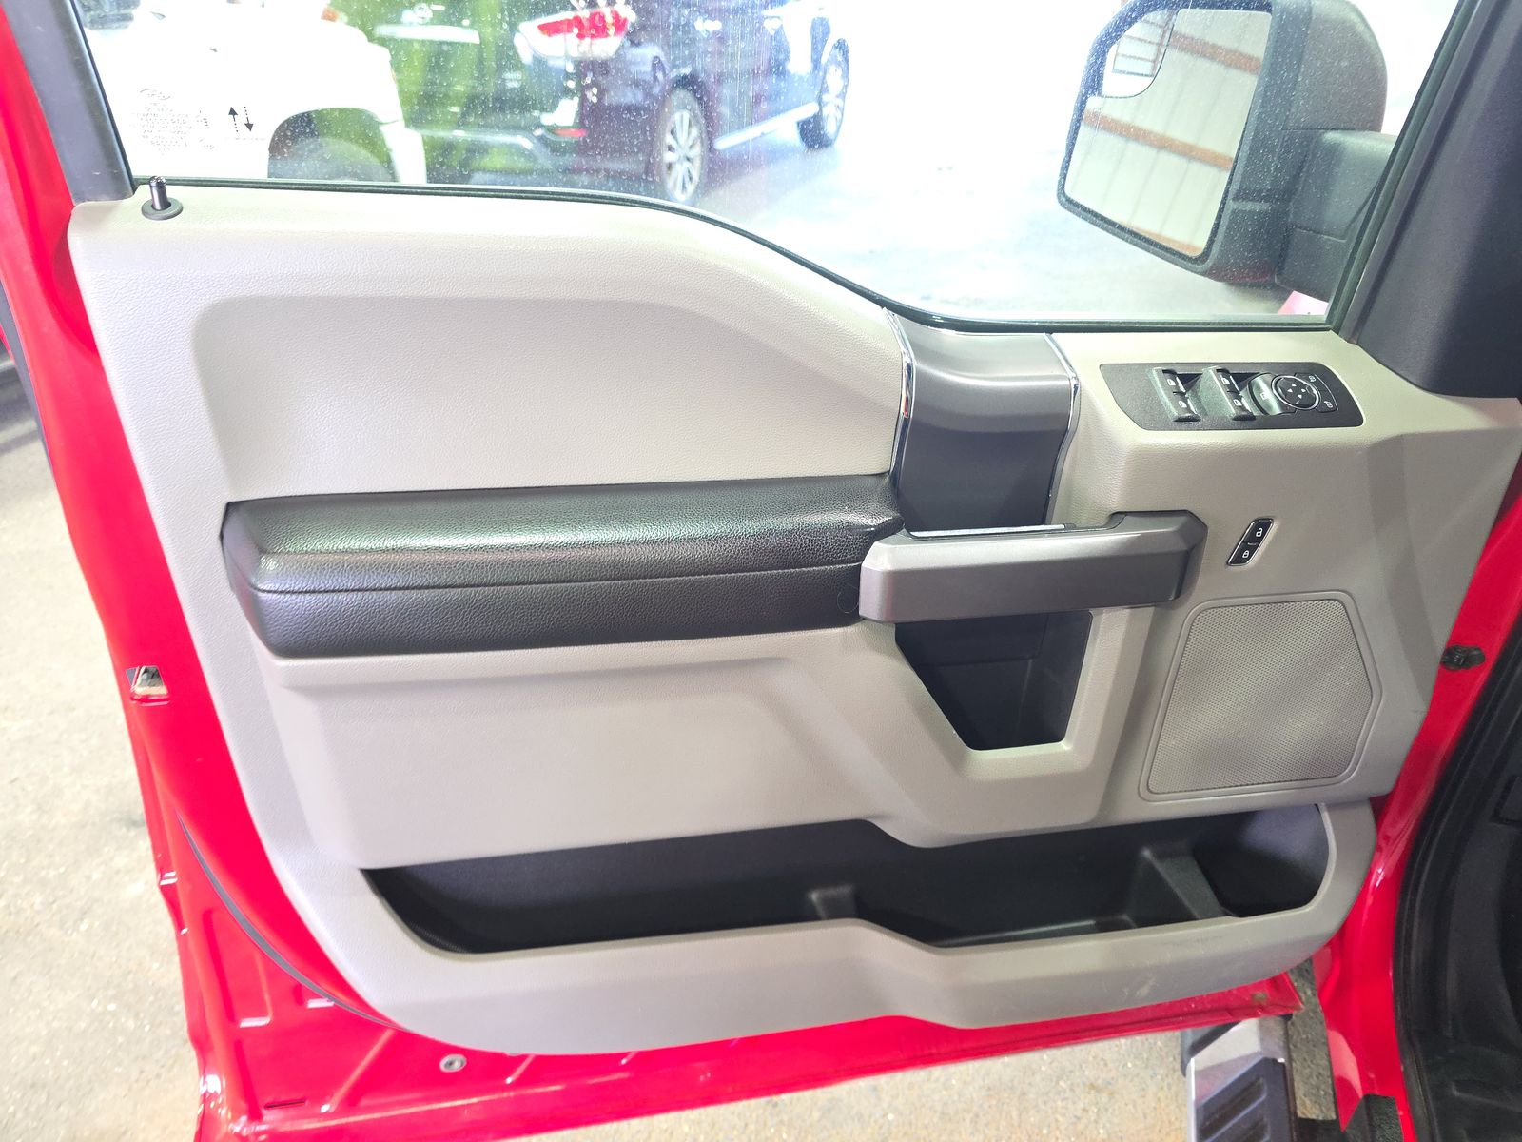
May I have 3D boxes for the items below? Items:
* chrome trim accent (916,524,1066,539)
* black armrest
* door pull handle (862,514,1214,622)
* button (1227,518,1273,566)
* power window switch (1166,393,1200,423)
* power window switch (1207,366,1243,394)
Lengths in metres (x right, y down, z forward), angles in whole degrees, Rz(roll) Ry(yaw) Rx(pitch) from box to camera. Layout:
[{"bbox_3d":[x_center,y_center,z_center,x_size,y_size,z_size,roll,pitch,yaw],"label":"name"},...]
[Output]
[{"bbox_3d":[0.166,-0.029,0.736,0.117,0.009,0.011,-3,29,-8],"label":"chrome trim accent"},{"bbox_3d":[-0.115,-0.007,0.646,0.422,0.068,0.086,-3,28,-11],"label":"black armrest"},{"bbox_3d":[0.201,-0.007,0.732,0.266,0.060,0.064,-3,29,-8],"label":"door pull handle"},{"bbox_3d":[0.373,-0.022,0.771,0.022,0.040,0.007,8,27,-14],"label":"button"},{"bbox_3d":[0.298,-0.115,0.715,0.020,0.010,0.021,-3,58,-8],"label":"power window switch"},{"bbox_3d":[0.335,-0.137,0.730,0.020,0.010,0.021,-3,58,-8],"label":"power window switch"}]

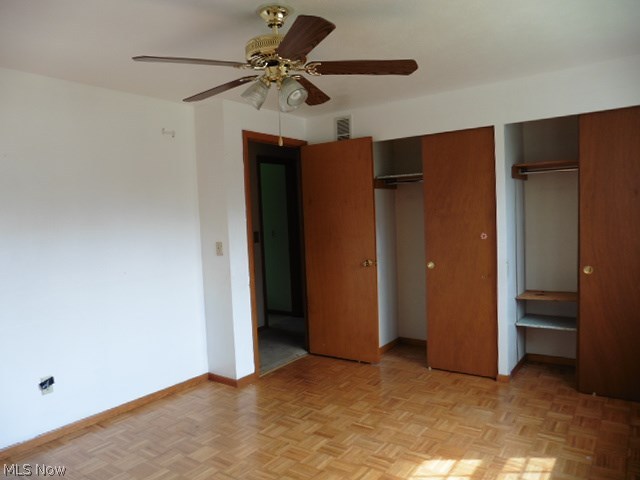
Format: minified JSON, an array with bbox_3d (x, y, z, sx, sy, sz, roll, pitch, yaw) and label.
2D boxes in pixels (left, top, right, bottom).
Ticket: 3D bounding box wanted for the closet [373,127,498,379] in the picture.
[{"bbox_3d":[1.158,0.101,4.194,1.158,2.091,0.600,1,5,38],"label":"closet"}]

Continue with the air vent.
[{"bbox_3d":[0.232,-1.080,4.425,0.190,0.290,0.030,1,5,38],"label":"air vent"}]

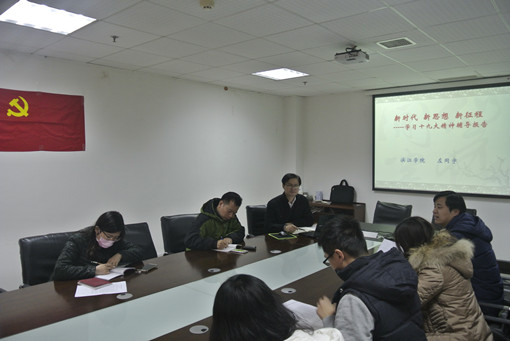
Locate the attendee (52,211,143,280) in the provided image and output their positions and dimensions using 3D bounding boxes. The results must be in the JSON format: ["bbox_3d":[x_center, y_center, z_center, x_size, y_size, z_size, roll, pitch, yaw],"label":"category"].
[{"bbox_3d":[-1.188,0.900,2.866,0.740,1.170,0.700,3,5,43],"label":"attendee"}]

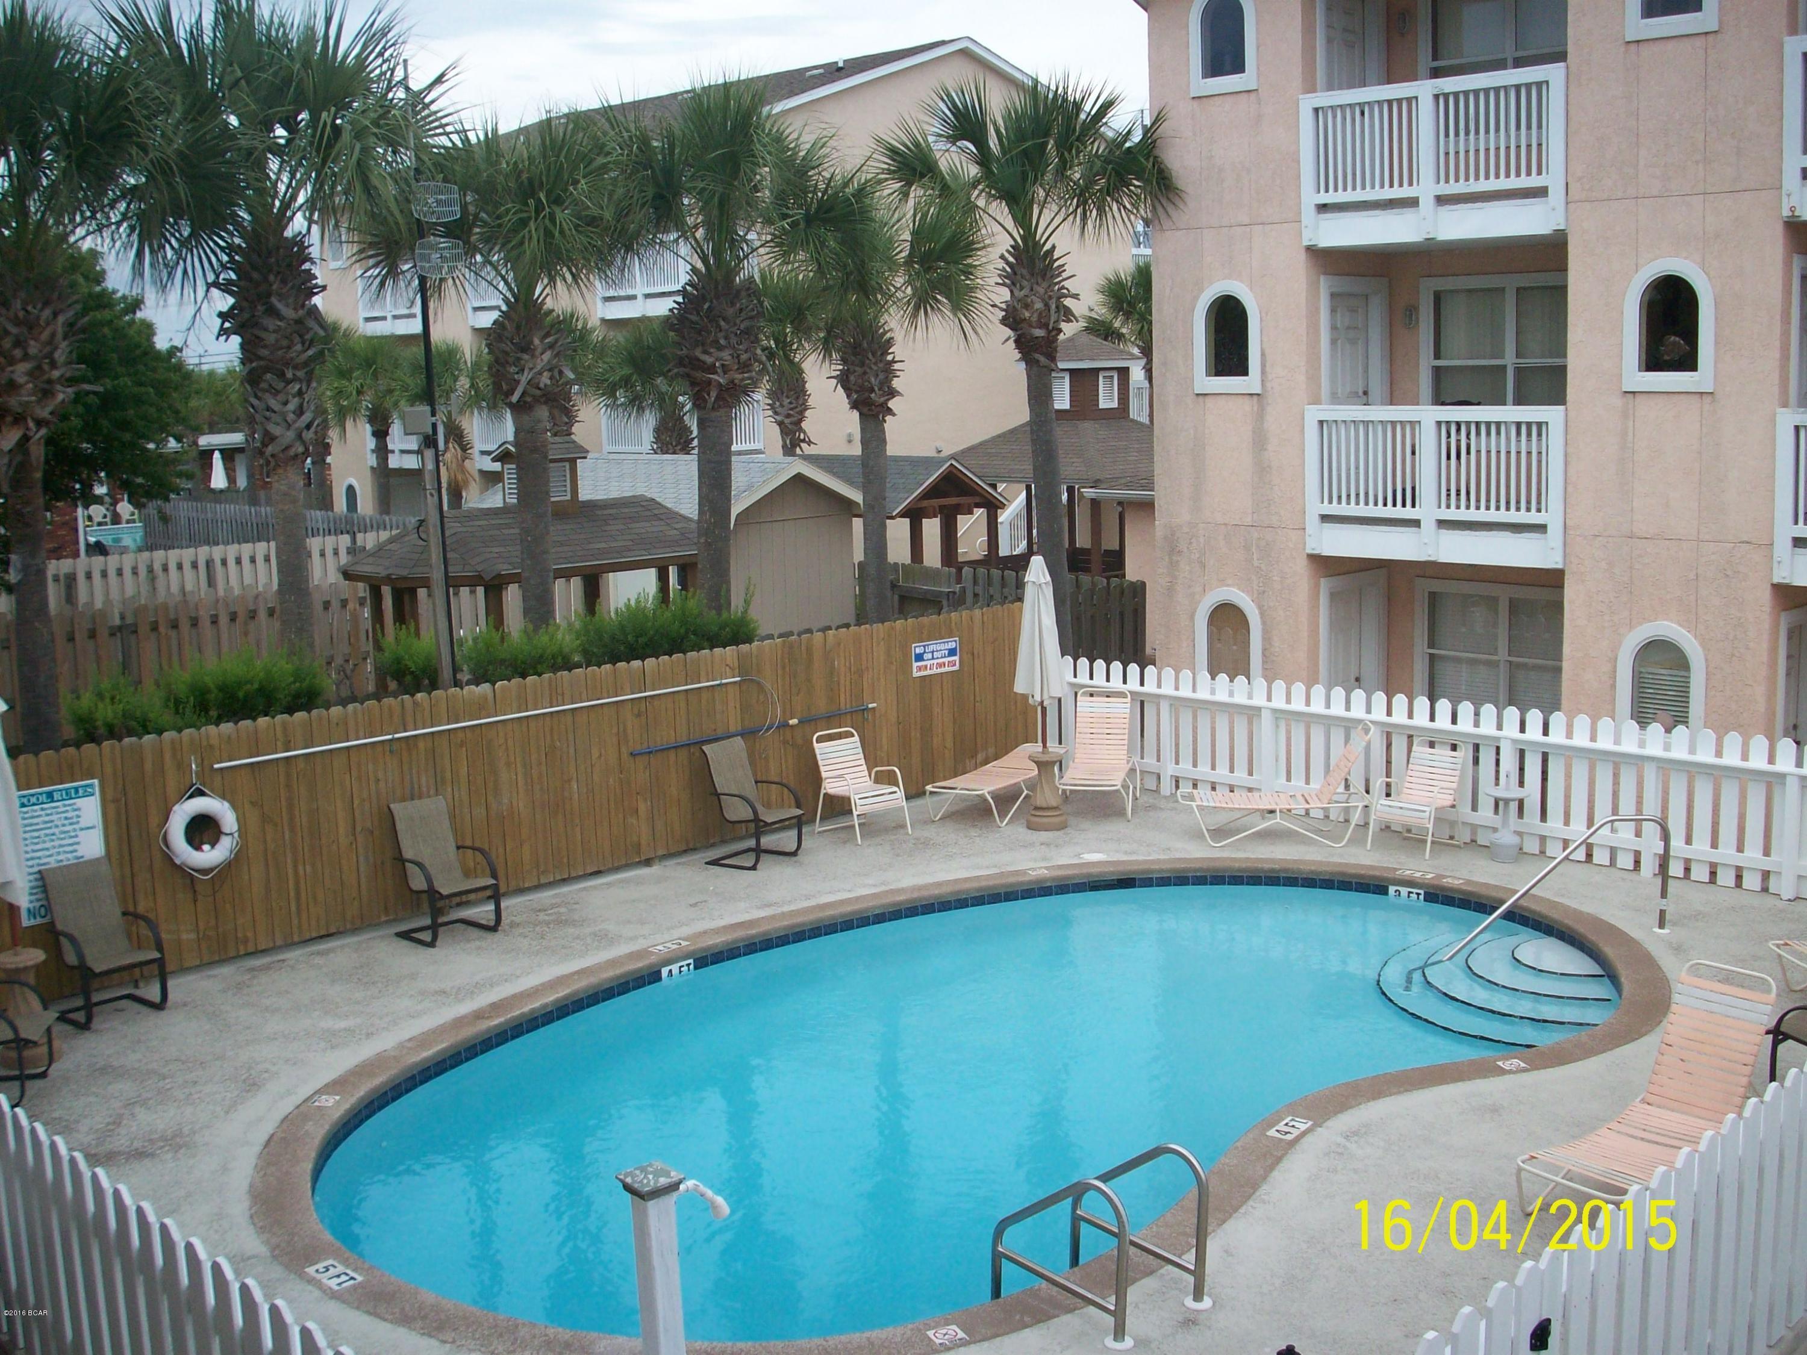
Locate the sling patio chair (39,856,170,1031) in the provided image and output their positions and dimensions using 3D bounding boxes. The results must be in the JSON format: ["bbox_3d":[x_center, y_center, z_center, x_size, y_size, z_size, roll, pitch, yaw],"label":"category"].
[{"bbox_3d":[-5.582,1.849,13.475,0.740,1.010,0.600,7,13,42],"label":"sling patio chair"}]

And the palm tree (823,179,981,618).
[{"bbox_3d":[-0.095,-2.333,20.497,2.150,5.700,2.150,-2,10,0],"label":"palm tree"}]

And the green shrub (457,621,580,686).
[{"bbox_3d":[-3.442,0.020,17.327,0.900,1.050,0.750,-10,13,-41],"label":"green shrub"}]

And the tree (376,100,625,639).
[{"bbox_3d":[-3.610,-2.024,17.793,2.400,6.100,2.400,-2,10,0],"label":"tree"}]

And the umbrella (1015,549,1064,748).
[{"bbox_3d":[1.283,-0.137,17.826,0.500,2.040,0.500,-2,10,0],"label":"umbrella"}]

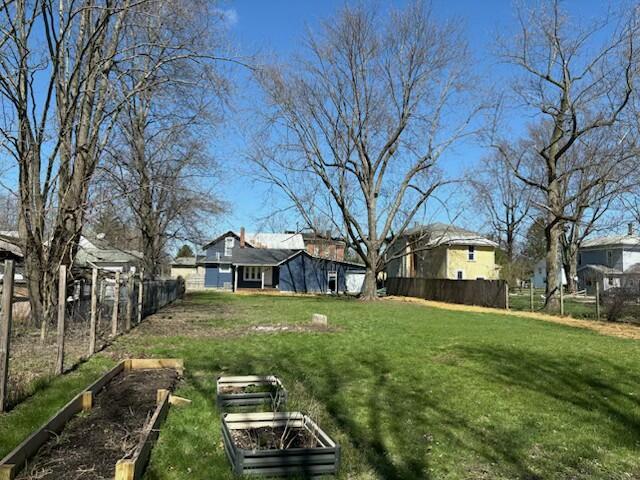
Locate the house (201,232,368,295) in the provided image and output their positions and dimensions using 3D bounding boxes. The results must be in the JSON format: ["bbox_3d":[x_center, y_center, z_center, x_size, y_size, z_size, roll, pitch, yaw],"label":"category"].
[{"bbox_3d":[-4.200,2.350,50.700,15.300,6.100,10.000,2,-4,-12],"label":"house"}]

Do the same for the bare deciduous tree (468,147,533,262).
[{"bbox_3d":[23.200,-2.950,62.000,8.000,17.500,8.000,2,-4,-12],"label":"bare deciduous tree"}]

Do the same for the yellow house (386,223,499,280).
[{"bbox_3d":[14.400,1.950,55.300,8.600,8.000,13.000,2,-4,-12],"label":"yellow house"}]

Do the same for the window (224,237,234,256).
[{"bbox_3d":[-8.750,0.630,46.500,0.950,1.850,0.150,2,-4,-12],"label":"window"}]

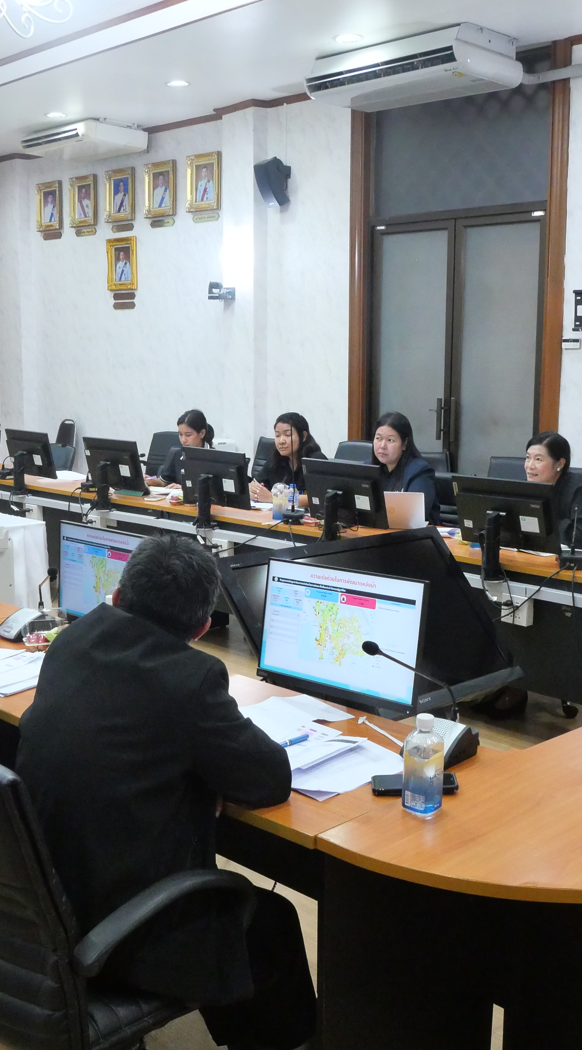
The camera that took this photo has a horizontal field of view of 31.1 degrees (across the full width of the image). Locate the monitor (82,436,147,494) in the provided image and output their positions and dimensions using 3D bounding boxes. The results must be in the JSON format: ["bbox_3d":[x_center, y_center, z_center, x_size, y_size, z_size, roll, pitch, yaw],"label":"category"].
[{"bbox_3d":[-0.931,-0.317,5.576,0.452,0.276,0.065,9,27,43],"label":"monitor"}]

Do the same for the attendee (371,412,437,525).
[{"bbox_3d":[0.526,0.054,5.563,0.750,1.280,0.500,-8,13,-41],"label":"attendee"}]

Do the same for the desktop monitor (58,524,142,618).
[{"bbox_3d":[-0.505,0.160,3.075,0.490,0.300,0.070,9,6,44],"label":"desktop monitor"}]

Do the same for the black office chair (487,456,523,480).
[{"bbox_3d":[1.156,0.140,5.527,0.600,0.930,0.620,9,14,43],"label":"black office chair"}]

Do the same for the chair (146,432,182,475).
[{"bbox_3d":[-0.845,-0.156,7.346,0.600,0.930,0.620,9,14,43],"label":"chair"}]

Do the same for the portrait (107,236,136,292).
[{"bbox_3d":[-1.591,-2.436,9.801,0.421,0.490,0.049,9,14,43],"label":"portrait"}]

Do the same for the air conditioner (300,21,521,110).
[{"bbox_3d":[0.760,-2.830,6.585,1.160,0.270,0.680,9,13,44],"label":"air conditioner"}]

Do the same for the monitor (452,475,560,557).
[{"bbox_3d":[0.832,-0.040,4.025,0.452,0.276,0.065,9,27,43],"label":"monitor"}]

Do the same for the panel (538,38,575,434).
[{"bbox_3d":[1.620,-1.173,6.420,0.160,3.450,0.100,9,13,44],"label":"panel"}]

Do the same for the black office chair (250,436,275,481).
[{"bbox_3d":[-0.252,-0.133,7.499,0.600,0.960,0.620,9,14,43],"label":"black office chair"}]

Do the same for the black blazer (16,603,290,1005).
[{"bbox_3d":[-0.266,0.459,1.925,0.500,0.660,0.500,6,12,35],"label":"black blazer"}]

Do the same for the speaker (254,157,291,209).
[{"bbox_3d":[-0.132,-2.458,7.522,0.220,0.340,0.210,-29,25,-32],"label":"speaker"}]

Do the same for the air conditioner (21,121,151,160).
[{"bbox_3d":[-1.714,-3.147,8.654,0.990,0.180,0.620,9,14,43],"label":"air conditioner"}]

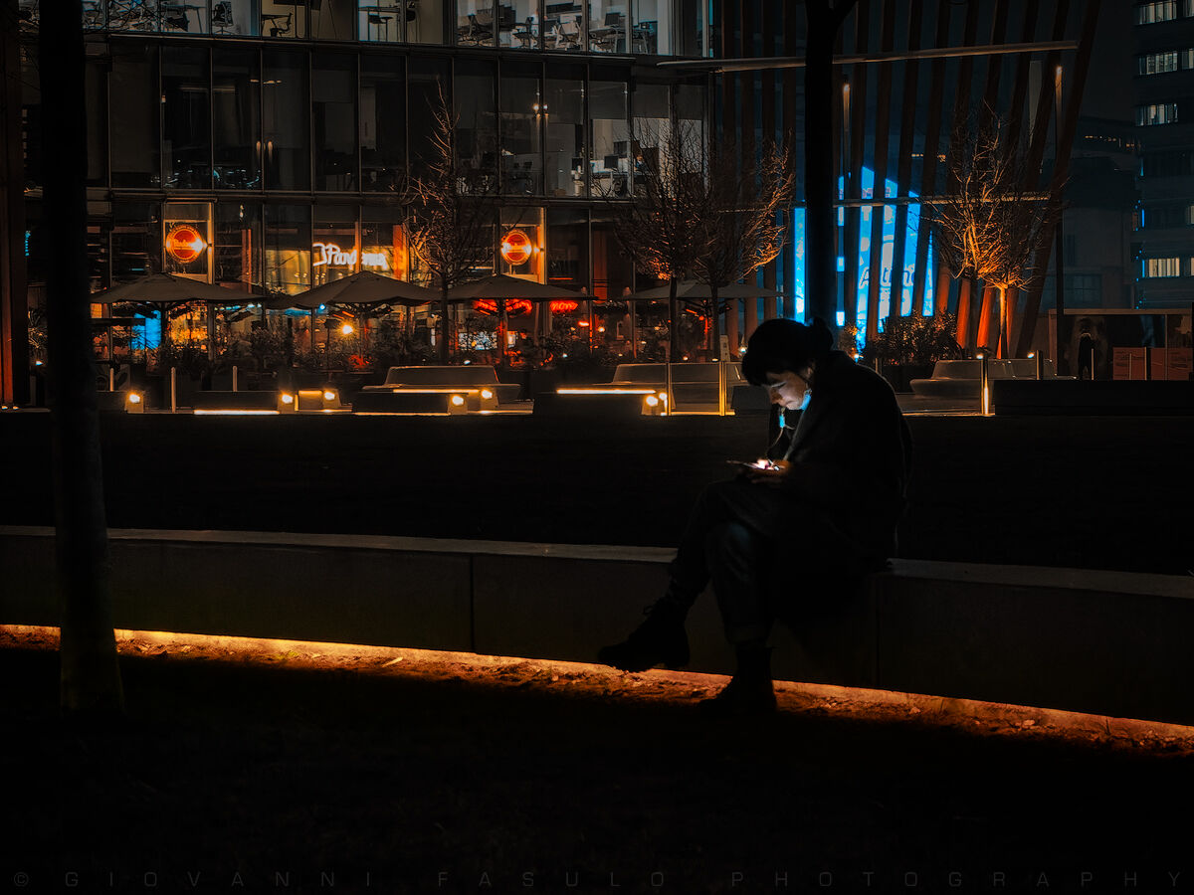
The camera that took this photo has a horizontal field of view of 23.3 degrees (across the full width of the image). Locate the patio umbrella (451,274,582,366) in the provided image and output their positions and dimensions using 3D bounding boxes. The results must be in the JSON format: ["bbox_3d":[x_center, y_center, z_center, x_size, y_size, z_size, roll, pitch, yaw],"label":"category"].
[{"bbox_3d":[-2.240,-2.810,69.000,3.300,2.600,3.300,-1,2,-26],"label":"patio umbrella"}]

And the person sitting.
[{"bbox_3d":[0.480,0.200,8.750,0.840,1.170,0.520,-1,2,-28],"label":"person sitting"}]

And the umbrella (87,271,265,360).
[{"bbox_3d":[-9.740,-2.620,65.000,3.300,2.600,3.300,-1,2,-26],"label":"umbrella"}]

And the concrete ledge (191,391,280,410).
[{"bbox_3d":[-7.400,-0.960,60.000,2.100,0.440,0.550,1,2,27],"label":"concrete ledge"}]

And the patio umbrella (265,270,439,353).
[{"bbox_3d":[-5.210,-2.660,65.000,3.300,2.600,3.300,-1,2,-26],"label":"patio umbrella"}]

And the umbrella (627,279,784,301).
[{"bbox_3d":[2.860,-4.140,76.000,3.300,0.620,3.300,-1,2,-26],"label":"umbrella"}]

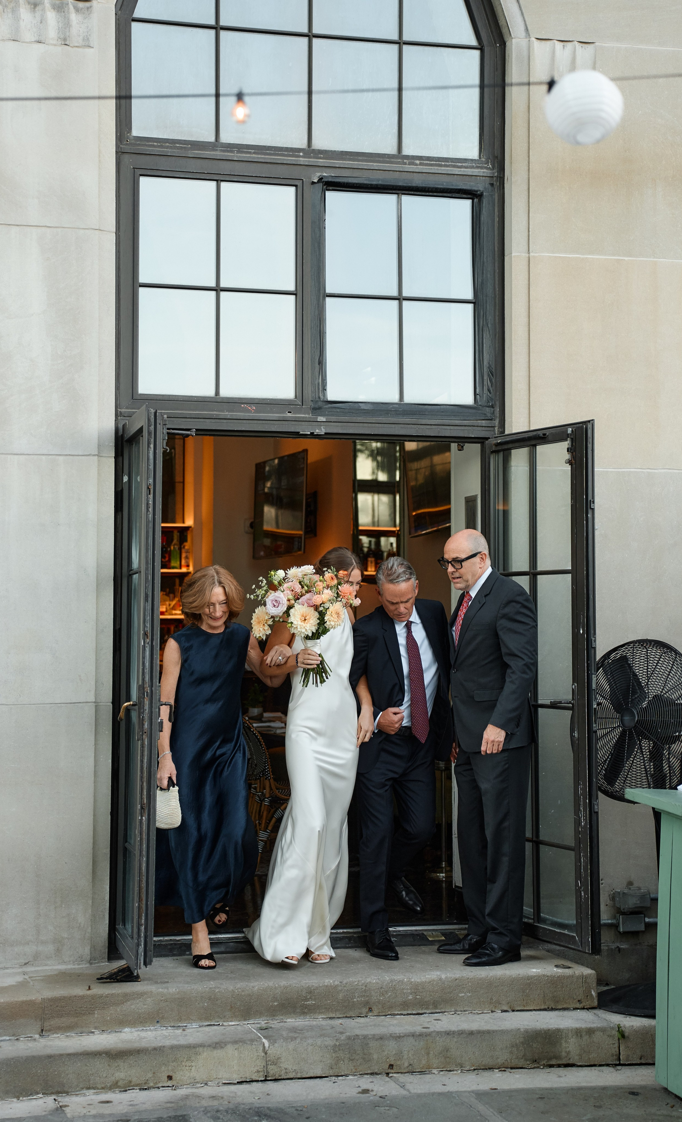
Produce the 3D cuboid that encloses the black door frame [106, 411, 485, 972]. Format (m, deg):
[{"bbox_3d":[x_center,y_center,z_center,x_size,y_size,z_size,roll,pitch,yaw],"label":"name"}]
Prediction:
[{"bbox_3d":[-0.145,0.518,7.775,1.690,2.280,0.140,1,-4,-12],"label":"black door frame"}]

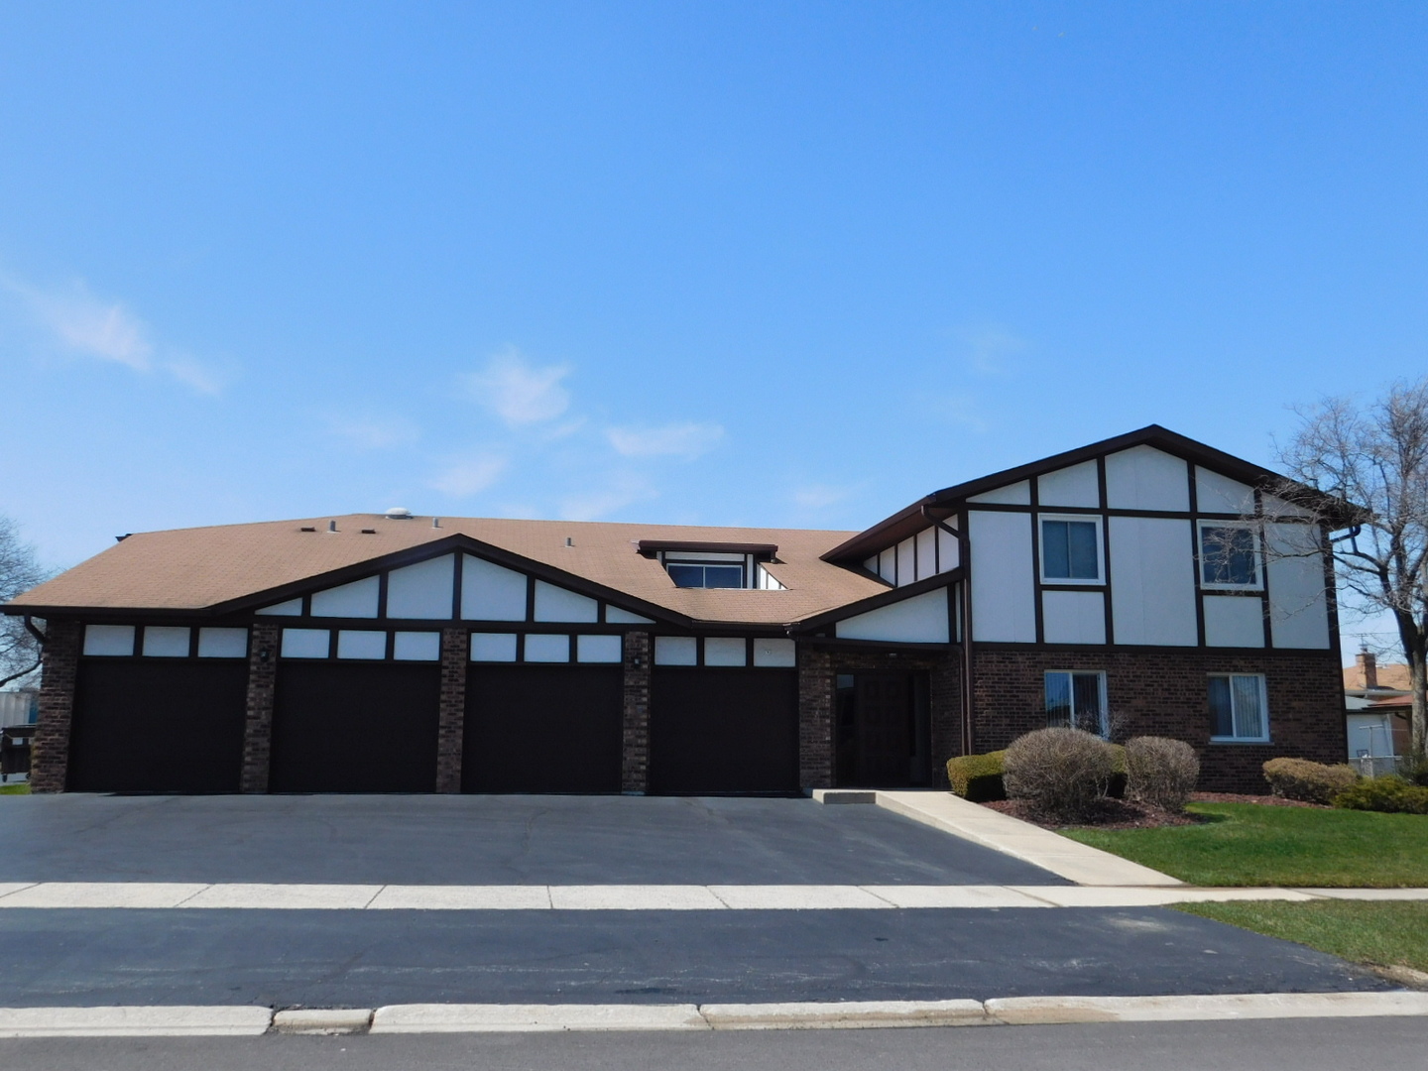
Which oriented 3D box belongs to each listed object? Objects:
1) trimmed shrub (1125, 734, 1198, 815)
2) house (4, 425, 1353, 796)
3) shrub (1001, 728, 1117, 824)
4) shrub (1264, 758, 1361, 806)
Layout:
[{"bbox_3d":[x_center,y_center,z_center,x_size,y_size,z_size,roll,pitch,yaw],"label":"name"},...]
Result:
[{"bbox_3d":[6.667,3.545,18.378,1.080,1.130,1.080,2,-10,-9],"label":"trimmed shrub"},{"bbox_3d":[-0.667,2.011,25.863,22.200,6.290,12.900,2,-10,-9],"label":"house"},{"bbox_3d":[4.833,3.320,17.394,1.560,1.250,1.550,2,-10,-9],"label":"shrub"},{"bbox_3d":[9.738,3.996,20.195,1.550,0.710,1.150,2,-10,-9],"label":"shrub"}]

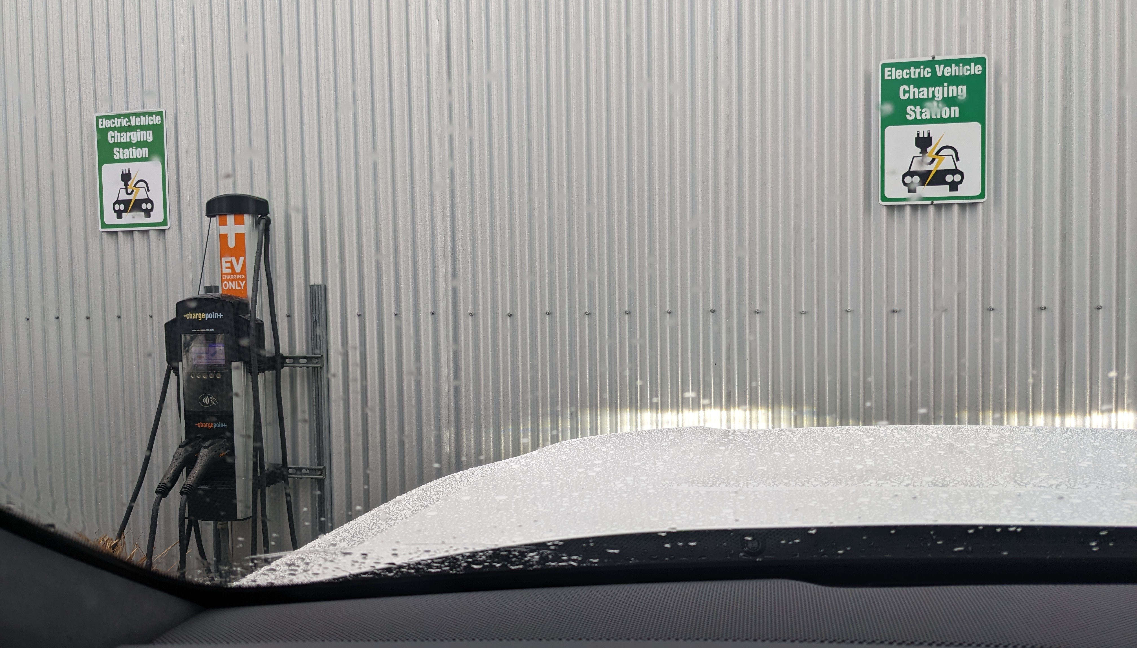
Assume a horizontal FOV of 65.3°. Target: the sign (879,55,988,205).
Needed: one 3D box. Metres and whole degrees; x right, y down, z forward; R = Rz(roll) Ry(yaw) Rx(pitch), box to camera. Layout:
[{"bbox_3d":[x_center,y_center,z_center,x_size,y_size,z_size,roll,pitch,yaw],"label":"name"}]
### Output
[{"bbox_3d":[1.090,-0.578,2.653,0.303,0.439,0.016,0,3,13],"label":"sign"}]

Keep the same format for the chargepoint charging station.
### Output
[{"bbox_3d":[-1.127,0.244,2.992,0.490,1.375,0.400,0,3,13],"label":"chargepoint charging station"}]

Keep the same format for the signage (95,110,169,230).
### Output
[{"bbox_3d":[-1.600,-0.561,3.253,0.301,0.439,0.016,0,3,13],"label":"signage"}]

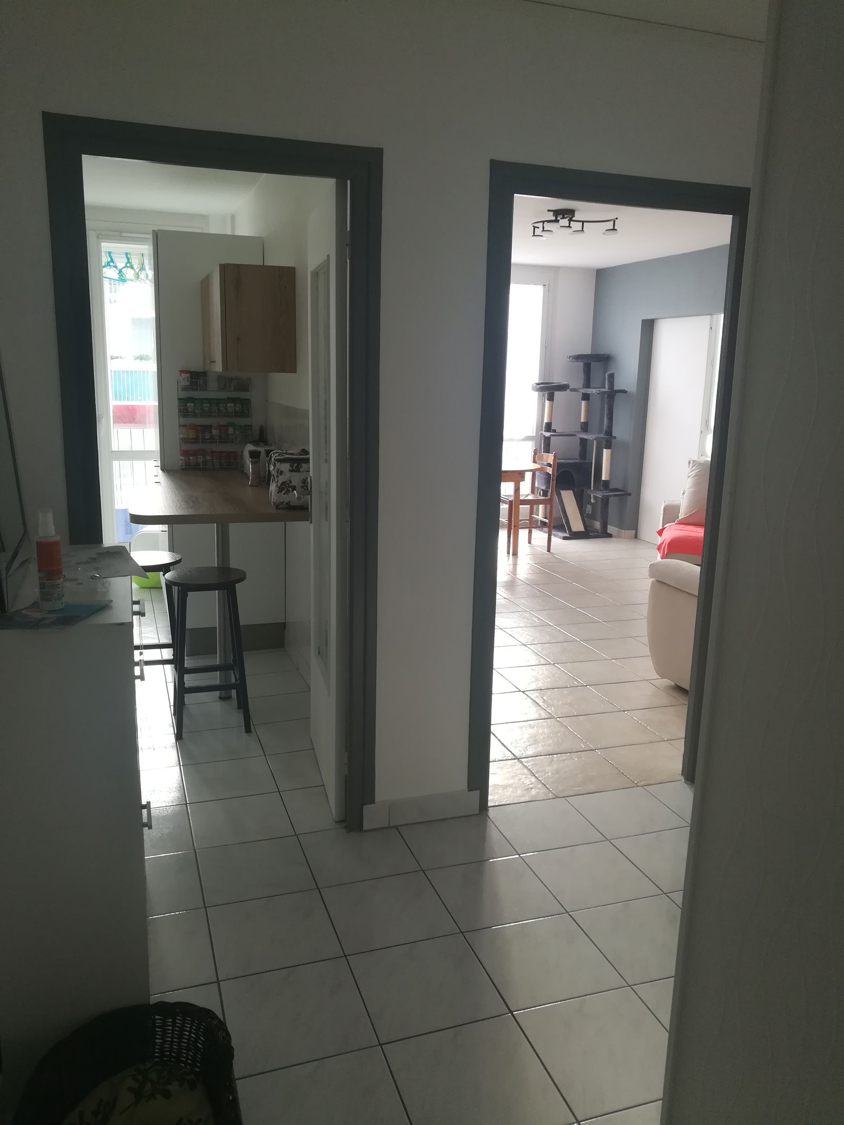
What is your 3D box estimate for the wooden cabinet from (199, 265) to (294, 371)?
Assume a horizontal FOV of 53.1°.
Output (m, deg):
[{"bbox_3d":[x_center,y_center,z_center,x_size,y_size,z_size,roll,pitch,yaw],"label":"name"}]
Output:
[{"bbox_3d":[-0.932,-1.256,4.461,0.357,0.505,0.945,-3,12,-19],"label":"wooden cabinet"}]

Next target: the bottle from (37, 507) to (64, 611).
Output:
[{"bbox_3d":[-0.681,-0.006,1.543,0.047,0.181,0.047,-4,13,-24],"label":"bottle"}]

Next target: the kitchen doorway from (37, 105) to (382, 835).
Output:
[{"bbox_3d":[-0.568,-0.130,2.511,0.890,2.110,0.110,-3,12,-19],"label":"kitchen doorway"}]

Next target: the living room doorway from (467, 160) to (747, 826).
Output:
[{"bbox_3d":[0.613,-0.190,2.924,0.925,2.130,0.110,-3,12,-19],"label":"living room doorway"}]

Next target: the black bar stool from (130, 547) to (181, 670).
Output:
[{"bbox_3d":[-1.265,0.305,3.900,0.330,0.660,0.330,-3,12,-19],"label":"black bar stool"}]

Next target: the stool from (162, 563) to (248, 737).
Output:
[{"bbox_3d":[-0.906,0.377,3.597,0.330,0.660,0.330,-3,12,-19],"label":"stool"}]

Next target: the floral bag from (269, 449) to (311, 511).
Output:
[{"bbox_3d":[-0.535,-0.360,3.596,0.210,0.245,0.145,-3,12,-19],"label":"floral bag"}]

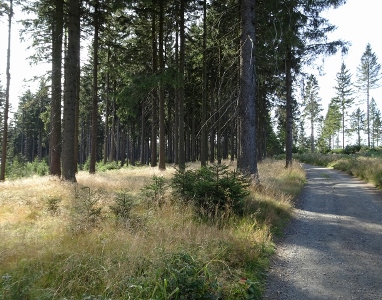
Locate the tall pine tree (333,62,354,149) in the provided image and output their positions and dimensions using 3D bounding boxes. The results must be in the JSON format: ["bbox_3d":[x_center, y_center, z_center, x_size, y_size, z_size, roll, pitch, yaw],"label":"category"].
[{"bbox_3d":[27.921,-8.147,55.000,3.660,15.750,3.660,0,-1,0],"label":"tall pine tree"}]

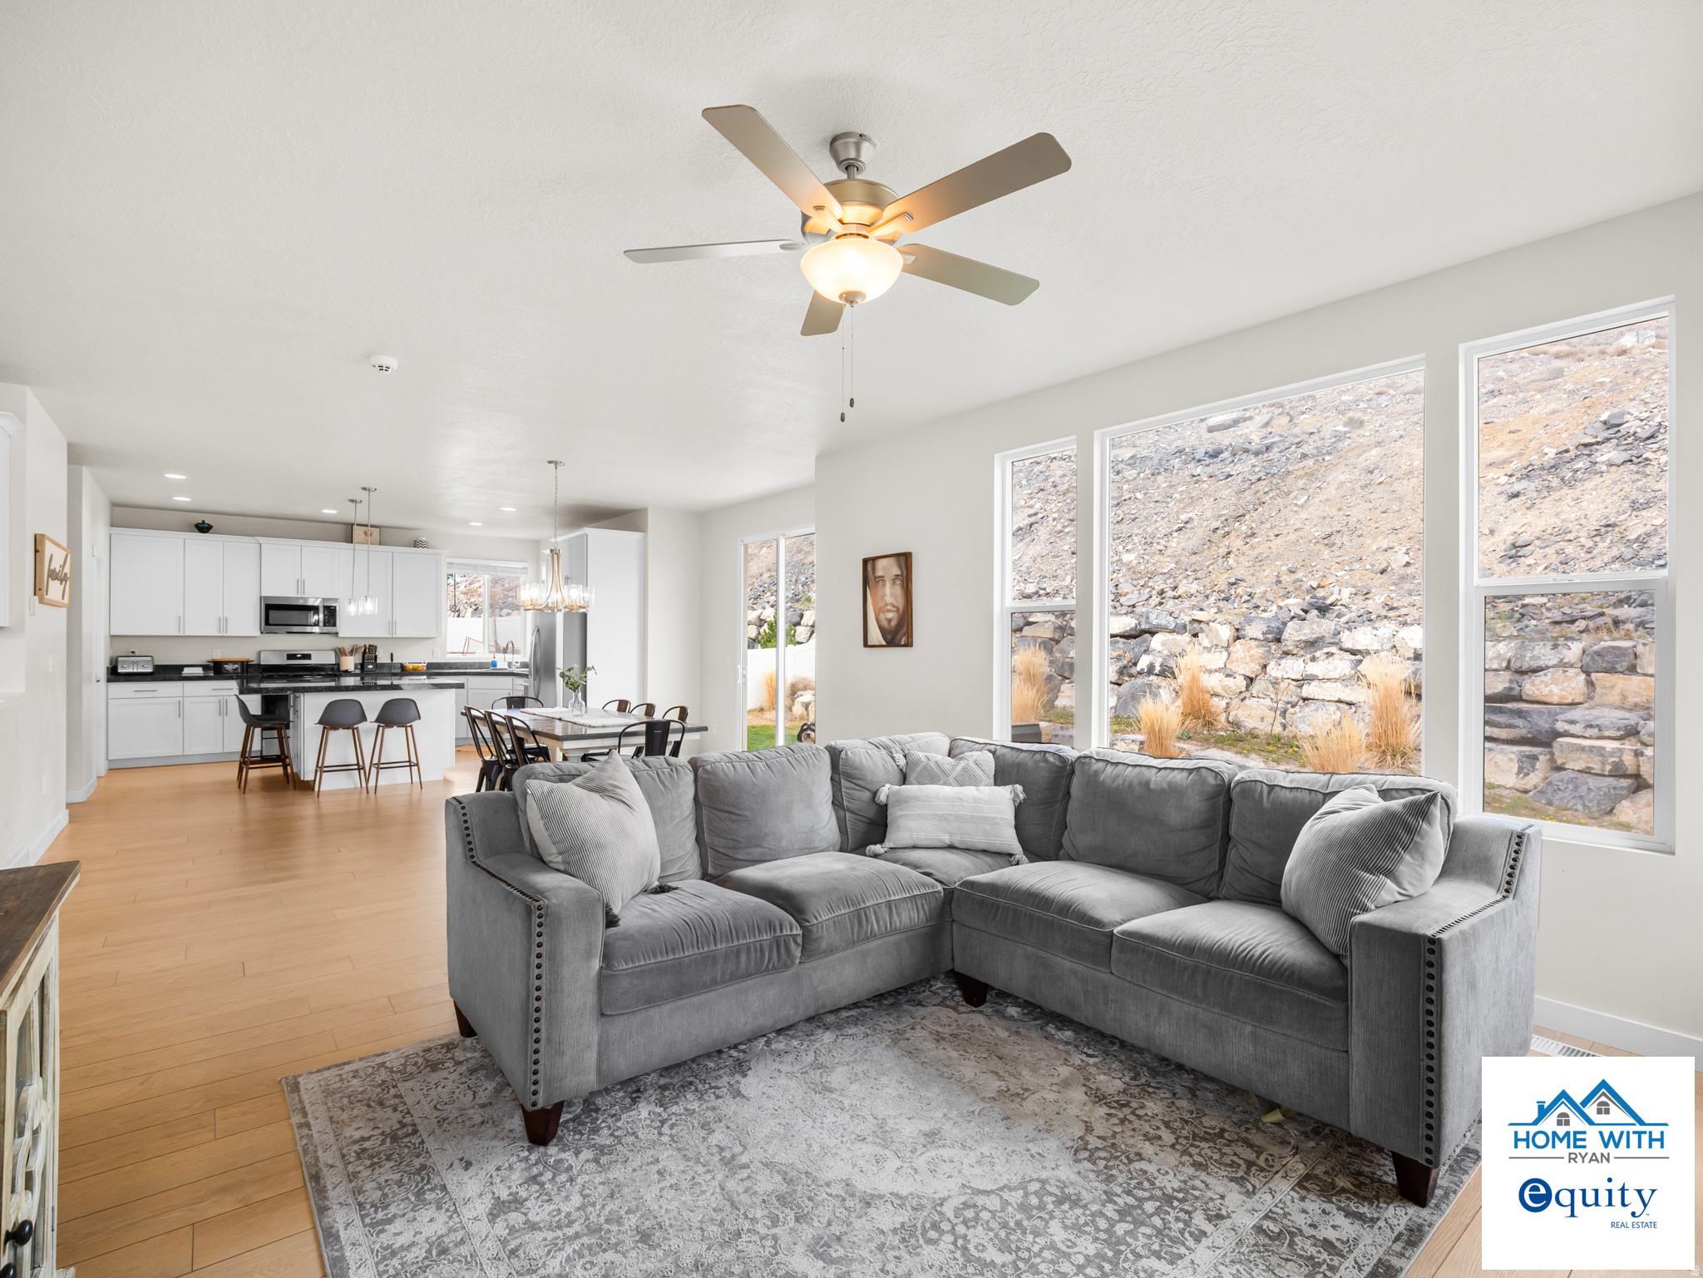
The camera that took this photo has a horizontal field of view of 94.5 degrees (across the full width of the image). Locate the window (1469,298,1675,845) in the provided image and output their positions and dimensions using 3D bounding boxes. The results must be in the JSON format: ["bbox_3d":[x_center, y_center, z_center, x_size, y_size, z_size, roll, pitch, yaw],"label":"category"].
[{"bbox_3d":[2.496,-0.207,2.770,0.120,1.800,0.553,1,-1,-40],"label":"window"}]

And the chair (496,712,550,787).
[{"bbox_3d":[-2.165,0.945,5.502,0.480,0.850,0.440,0,0,-40],"label":"chair"}]

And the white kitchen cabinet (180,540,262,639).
[{"bbox_3d":[-7.098,-0.569,8.889,0.678,1.075,0.340,1,-1,-40],"label":"white kitchen cabinet"}]

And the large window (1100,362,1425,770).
[{"bbox_3d":[1.794,-0.222,3.679,0.110,1.780,1.510,0,0,-37],"label":"large window"}]

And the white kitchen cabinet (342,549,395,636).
[{"bbox_3d":[-6.048,-0.548,9.774,0.569,1.075,0.340,1,-1,-40],"label":"white kitchen cabinet"}]

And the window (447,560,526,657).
[{"bbox_3d":[-4.940,-0.398,10.704,1.020,1.320,0.110,0,0,-37],"label":"window"}]

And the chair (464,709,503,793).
[{"bbox_3d":[-2.757,0.944,6.158,0.480,0.850,0.440,0,0,-40],"label":"chair"}]

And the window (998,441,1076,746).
[{"bbox_3d":[1.042,-0.202,4.495,0.120,1.800,0.560,1,-1,-40],"label":"window"}]

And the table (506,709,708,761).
[{"bbox_3d":[-2.061,0.978,5.820,1.000,0.765,2.120,1,-1,-40],"label":"table"}]

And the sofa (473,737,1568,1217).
[{"bbox_3d":[0.338,0.904,2.604,2.520,0.890,2.530,1,-1,-40],"label":"sofa"}]

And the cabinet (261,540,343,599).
[{"bbox_3d":[-6.491,-0.790,9.292,0.770,0.635,0.340,0,0,-37],"label":"cabinet"}]

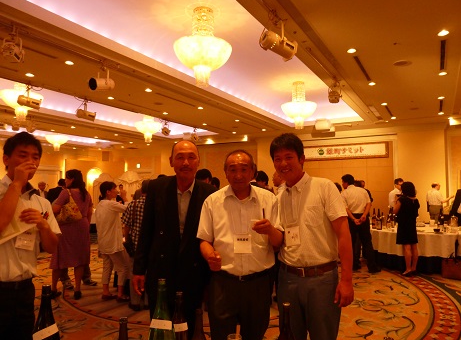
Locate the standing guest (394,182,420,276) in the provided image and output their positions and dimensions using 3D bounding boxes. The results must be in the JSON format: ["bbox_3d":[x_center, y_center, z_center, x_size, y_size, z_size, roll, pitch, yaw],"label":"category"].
[{"bbox_3d":[3.025,0.982,5.652,0.430,1.560,0.350,0,-3,-2],"label":"standing guest"}]

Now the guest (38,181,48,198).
[{"bbox_3d":[-5.396,1.160,9.549,0.480,1.660,0.320,3,-4,-39],"label":"guest"}]

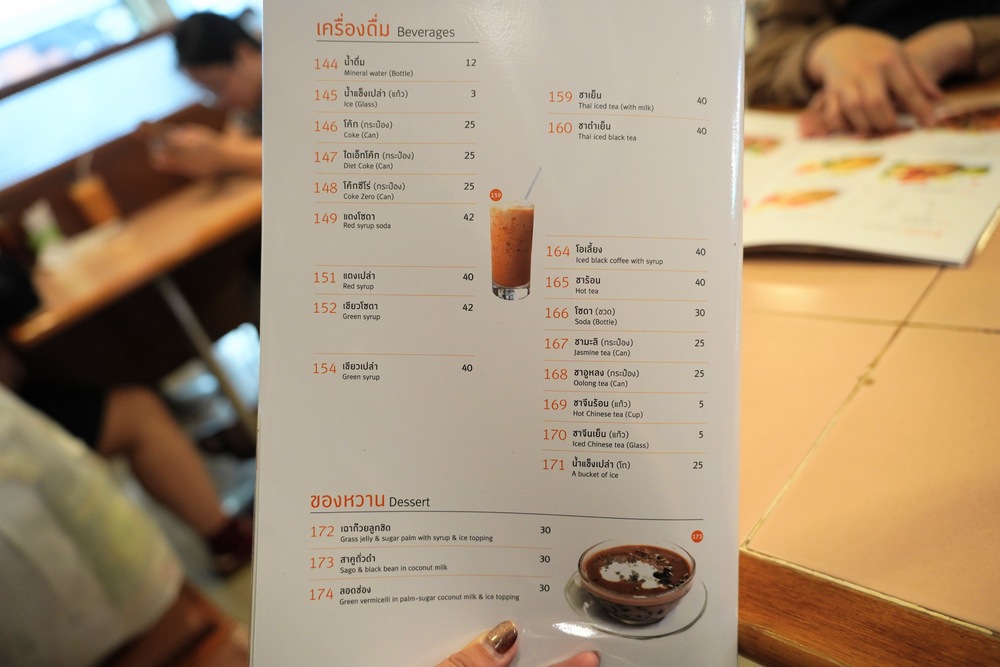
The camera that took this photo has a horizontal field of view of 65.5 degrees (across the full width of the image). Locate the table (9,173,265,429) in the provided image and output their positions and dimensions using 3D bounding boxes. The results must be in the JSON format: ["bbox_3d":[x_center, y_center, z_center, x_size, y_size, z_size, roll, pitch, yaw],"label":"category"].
[{"bbox_3d":[-0.636,0.086,1.872,0.595,0.750,0.705,9,40,47],"label":"table"}]

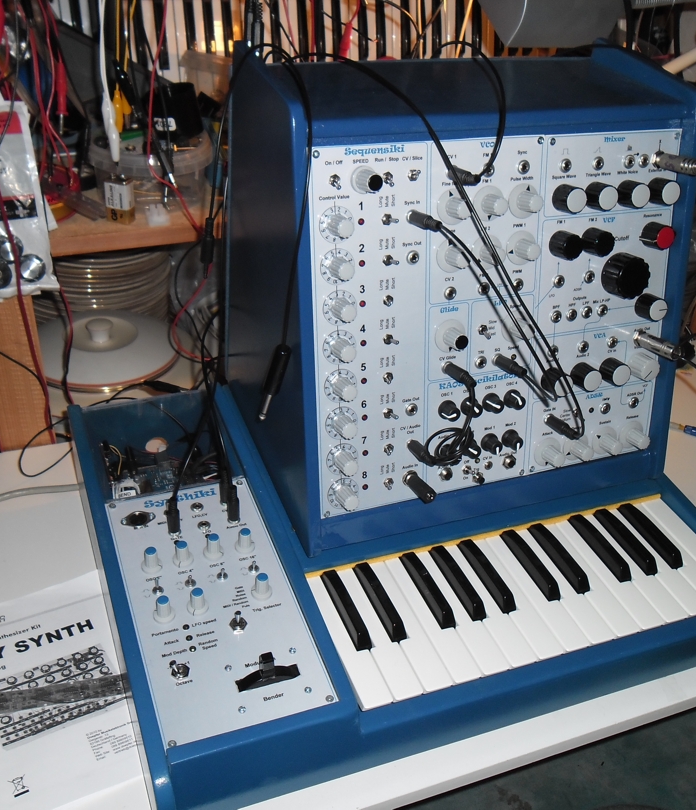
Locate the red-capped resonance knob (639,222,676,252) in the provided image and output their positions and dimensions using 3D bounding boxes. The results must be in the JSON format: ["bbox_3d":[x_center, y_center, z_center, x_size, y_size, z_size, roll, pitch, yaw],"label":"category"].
[{"bbox_3d":[0.258,-0.139,0.698,0.022,0.022,0.017,-9,21,-21],"label":"red-capped resonance knob"}]

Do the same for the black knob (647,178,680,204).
[{"bbox_3d":[0.260,-0.173,0.688,0.022,0.022,0.015,-9,21,-21],"label":"black knob"}]

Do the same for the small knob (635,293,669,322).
[{"bbox_3d":[0.254,-0.081,0.705,0.019,0.019,0.018,-9,23,-20],"label":"small knob"}]

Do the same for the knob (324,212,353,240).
[{"bbox_3d":[-0.004,-0.122,0.579,0.025,0.025,0.018,-9,23,-20],"label":"knob"}]

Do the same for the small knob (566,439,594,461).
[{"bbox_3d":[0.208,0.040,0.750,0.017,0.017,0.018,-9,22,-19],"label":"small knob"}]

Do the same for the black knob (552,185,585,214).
[{"bbox_3d":[0.170,-0.157,0.642,0.019,0.019,0.018,-9,23,-20],"label":"black knob"}]

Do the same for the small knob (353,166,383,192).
[{"bbox_3d":[0.015,-0.155,0.585,0.020,0.020,0.021,-9,21,-21],"label":"small knob"}]

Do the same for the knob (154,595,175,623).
[{"bbox_3d":[-0.134,0.148,0.614,0.016,0.017,0.016,-9,36,-19],"label":"knob"}]

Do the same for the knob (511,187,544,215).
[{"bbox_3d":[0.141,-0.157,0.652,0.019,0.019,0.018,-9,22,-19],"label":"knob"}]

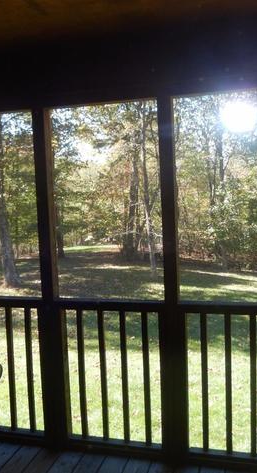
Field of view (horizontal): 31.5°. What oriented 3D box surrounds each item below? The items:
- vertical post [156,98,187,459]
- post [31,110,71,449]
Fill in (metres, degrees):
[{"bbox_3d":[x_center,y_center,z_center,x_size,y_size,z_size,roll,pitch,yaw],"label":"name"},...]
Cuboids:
[{"bbox_3d":[0.255,0.293,2.658,0.130,2.130,0.100,-1,5,15],"label":"vertical post"},{"bbox_3d":[-0.492,0.302,2.863,0.130,2.130,0.100,-1,5,15],"label":"post"}]

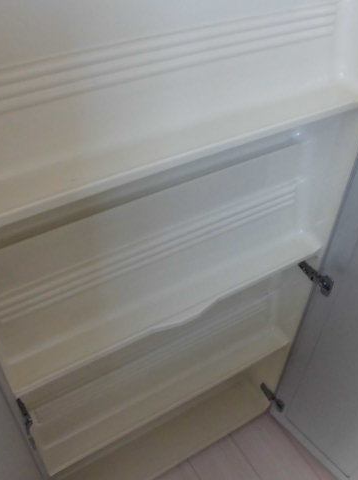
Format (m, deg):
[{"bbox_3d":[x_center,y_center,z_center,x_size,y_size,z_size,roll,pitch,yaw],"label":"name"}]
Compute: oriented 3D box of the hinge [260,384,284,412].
[{"bbox_3d":[0.304,0.516,1.567,0.025,0.056,0.095,-22,49,-23],"label":"hinge"}]

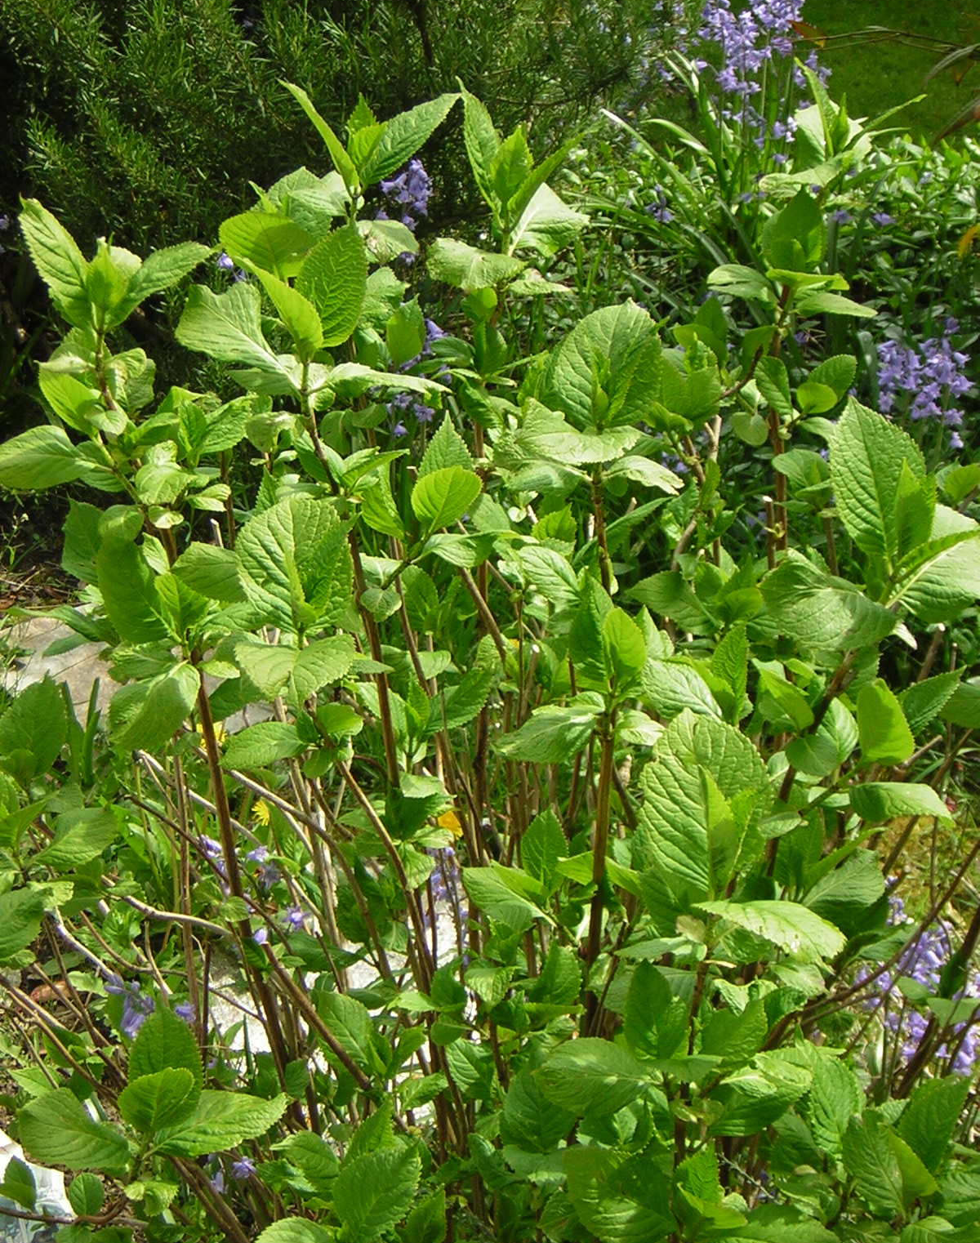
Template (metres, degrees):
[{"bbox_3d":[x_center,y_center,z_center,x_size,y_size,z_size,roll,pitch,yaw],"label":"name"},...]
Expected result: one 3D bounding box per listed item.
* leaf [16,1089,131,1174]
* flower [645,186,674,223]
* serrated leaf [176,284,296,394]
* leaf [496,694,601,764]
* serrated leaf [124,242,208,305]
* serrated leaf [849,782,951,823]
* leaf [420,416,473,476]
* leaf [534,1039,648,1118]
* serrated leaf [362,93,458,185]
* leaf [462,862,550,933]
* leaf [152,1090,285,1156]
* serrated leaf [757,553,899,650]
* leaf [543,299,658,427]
[{"bbox_3d":[-0.303,0.373,2.317,0.090,0.022,0.056,26,63,18],"label":"leaf"},{"bbox_3d":[0.167,-0.410,3.150,0.028,0.036,0.026,0,30,0],"label":"flower"},{"bbox_3d":[-0.179,-0.208,2.361,0.123,0.026,0.070,41,63,21],"label":"serrated leaf"},{"bbox_3d":[0.041,0.080,2.277,0.079,0.024,0.051,-19,49,-1],"label":"leaf"},{"bbox_3d":[-0.252,-0.265,2.430,0.088,0.020,0.051,-37,37,3],"label":"serrated leaf"},{"bbox_3d":[0.282,0.121,2.200,0.075,0.020,0.043,7,22,28],"label":"serrated leaf"},{"bbox_3d":[-0.034,-0.120,2.450,0.046,0.074,0.014,3,-2,0],"label":"leaf"},{"bbox_3d":[0.071,0.320,2.250,0.082,0.020,0.060,3,48,-13],"label":"leaf"},{"bbox_3d":[-0.059,-0.358,2.380,0.098,0.014,0.050,-45,41,-3],"label":"serrated leaf"},{"bbox_3d":[0.011,0.186,2.150,0.070,0.015,0.043,24,66,19],"label":"leaf"},{"bbox_3d":[-0.191,0.356,2.270,0.099,0.019,0.055,-17,45,-17],"label":"leaf"},{"bbox_3d":[0.220,-0.013,2.100,0.088,0.024,0.072,-3,51,1],"label":"serrated leaf"},{"bbox_3d":[0.088,-0.195,2.430,0.084,0.102,0.030,9,-15,3],"label":"leaf"}]

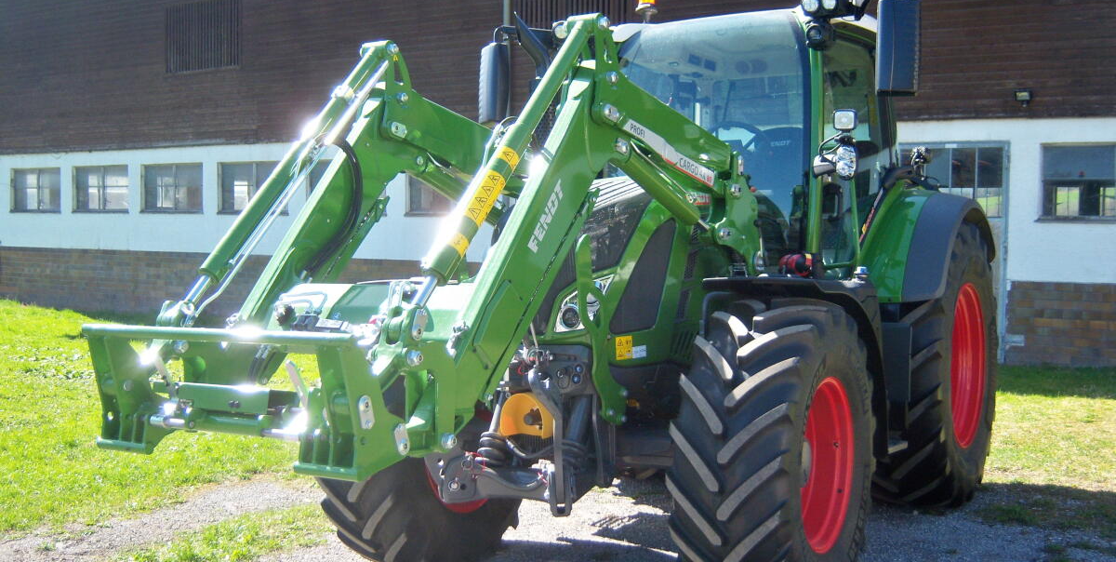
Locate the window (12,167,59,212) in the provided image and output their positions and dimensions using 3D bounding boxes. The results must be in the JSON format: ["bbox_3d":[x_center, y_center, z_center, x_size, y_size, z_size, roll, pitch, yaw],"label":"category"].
[{"bbox_3d":[-11.342,-1.970,25.319,1.801,0.959,0.120,3,3,32],"label":"window"}]

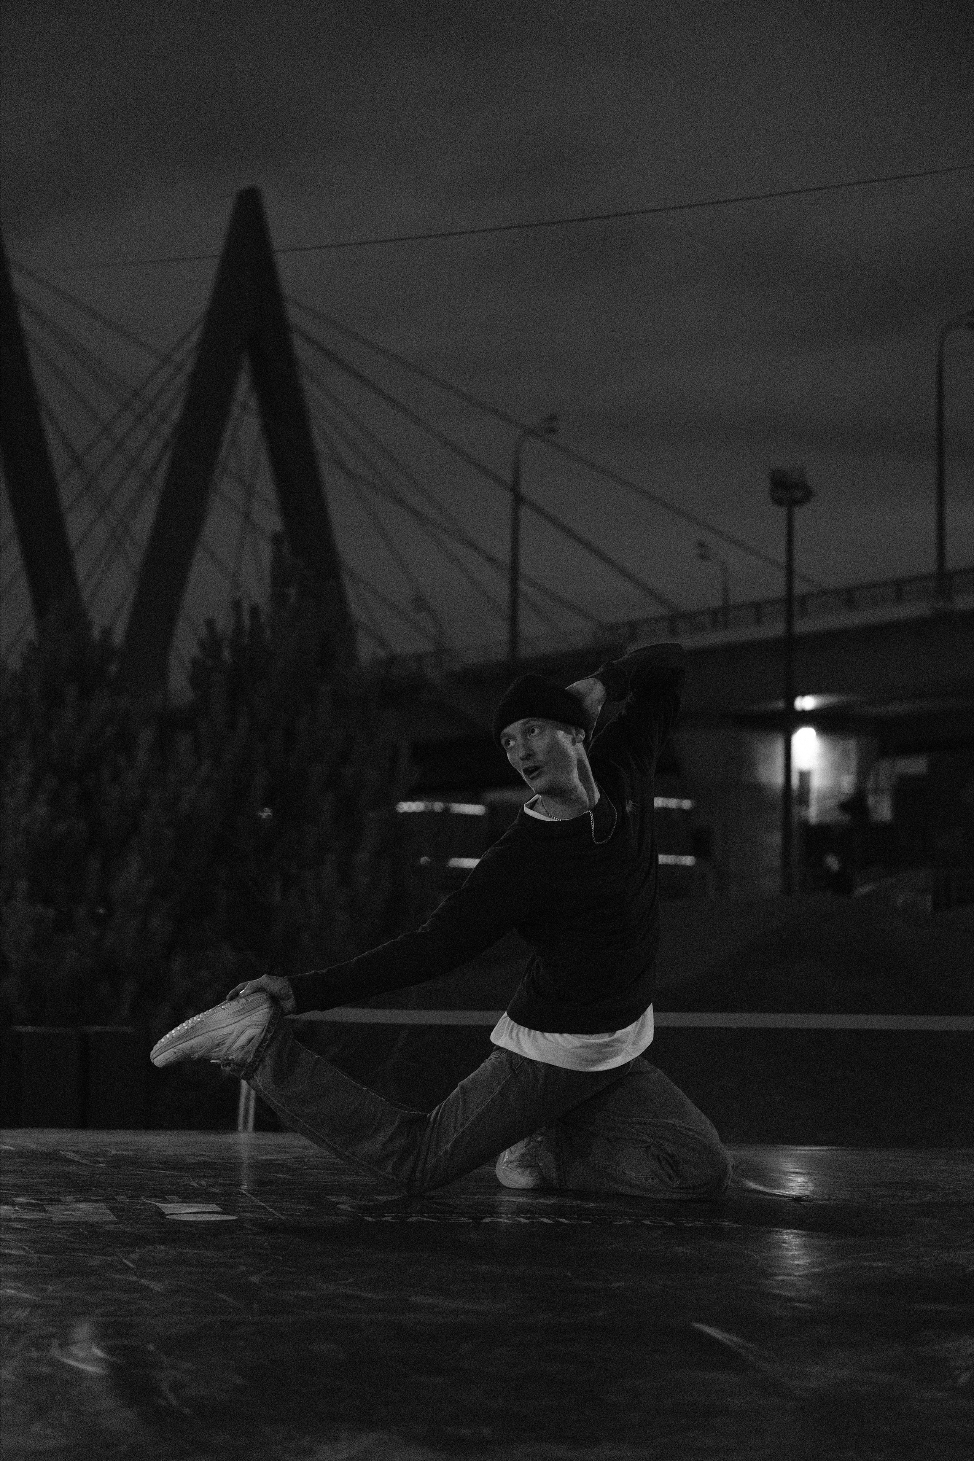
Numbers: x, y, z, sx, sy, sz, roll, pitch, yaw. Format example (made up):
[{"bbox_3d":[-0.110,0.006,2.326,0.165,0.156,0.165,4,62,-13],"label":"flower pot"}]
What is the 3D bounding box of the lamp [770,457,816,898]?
[{"bbox_3d":[6.487,-1.036,65.000,0.950,9.300,0.950,1,-4,0],"label":"lamp"}]

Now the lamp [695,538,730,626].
[{"bbox_3d":[15.373,-6.903,208.000,2.600,12.500,0.900,4,-5,-36],"label":"lamp"}]

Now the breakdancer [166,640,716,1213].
[{"bbox_3d":[-0.096,0.403,6.450,1.190,1.170,0.650,2,-4,-10],"label":"breakdancer"}]

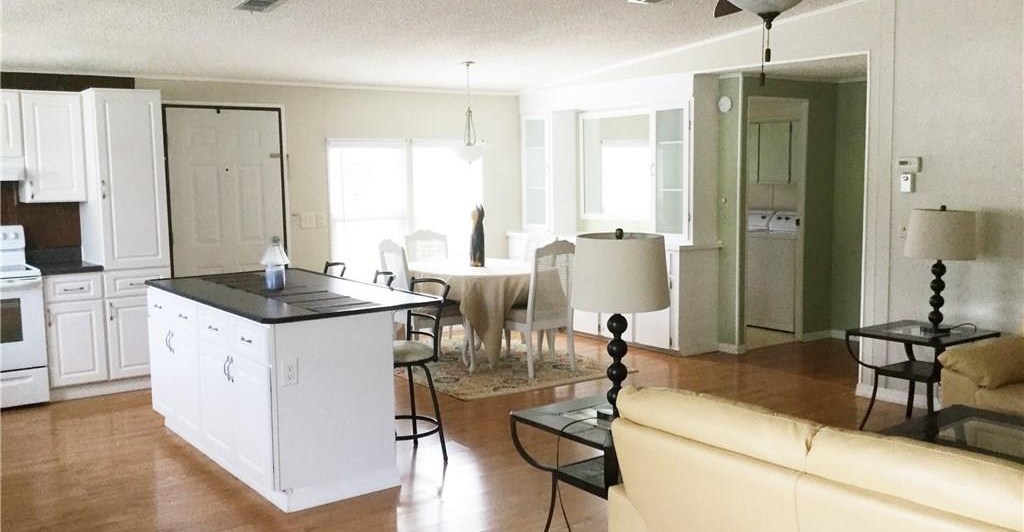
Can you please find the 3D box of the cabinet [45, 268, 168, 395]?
[{"bbox_3d":[-2.955,0.444,6.599,0.815,0.865,0.590,-5,8,-37],"label":"cabinet"}]

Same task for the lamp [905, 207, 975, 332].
[{"bbox_3d":[2.447,0.012,5.253,0.405,0.730,0.405,-5,8,-37],"label":"lamp"}]

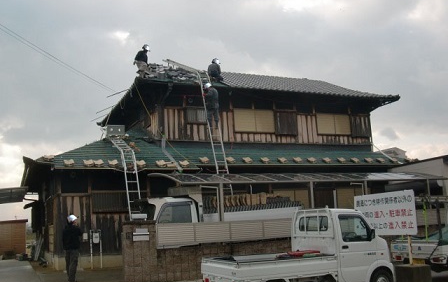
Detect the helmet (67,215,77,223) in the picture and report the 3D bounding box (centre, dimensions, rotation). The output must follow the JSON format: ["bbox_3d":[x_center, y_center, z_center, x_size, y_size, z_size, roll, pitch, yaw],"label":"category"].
[{"bbox_3d":[-4.032,2.075,13.003,0.285,0.165,0.225,-18,2,-36],"label":"helmet"}]

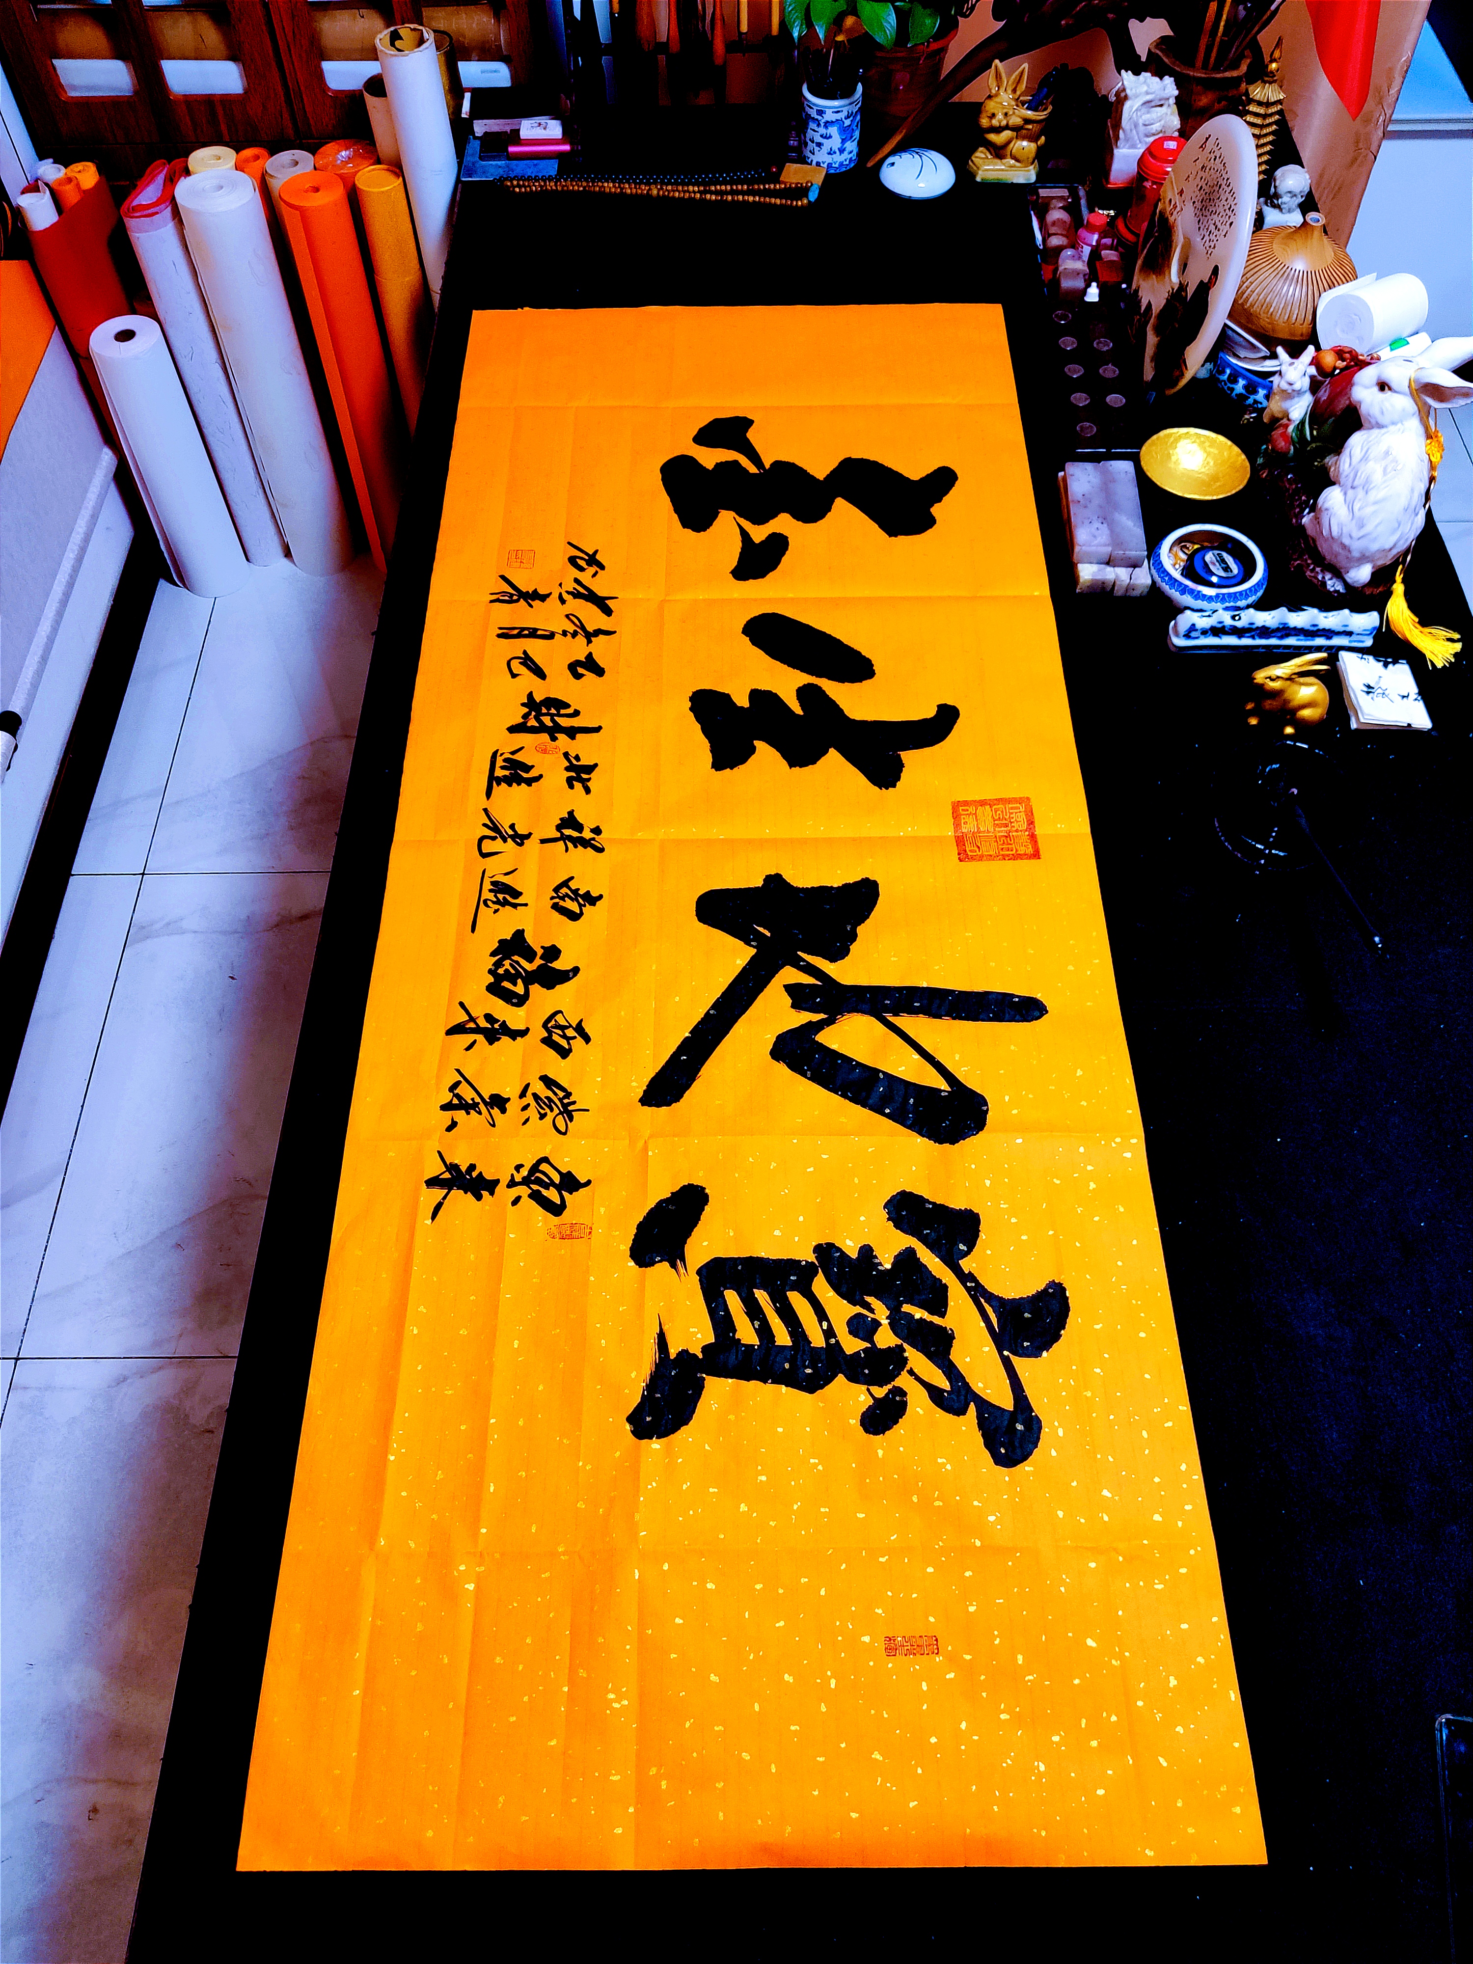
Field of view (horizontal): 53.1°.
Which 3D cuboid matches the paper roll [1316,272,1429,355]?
[{"bbox_3d":[0.784,-0.818,1.815,0.089,0.084,0.084,-25,61,-15],"label":"paper roll"}]

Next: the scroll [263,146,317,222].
[{"bbox_3d":[-0.669,-1.051,2.521,0.073,0.700,0.073,0,58,0],"label":"scroll"}]

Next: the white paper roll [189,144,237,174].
[{"bbox_3d":[-0.793,-1.061,2.530,0.075,0.695,0.075,0,58,0],"label":"white paper roll"}]

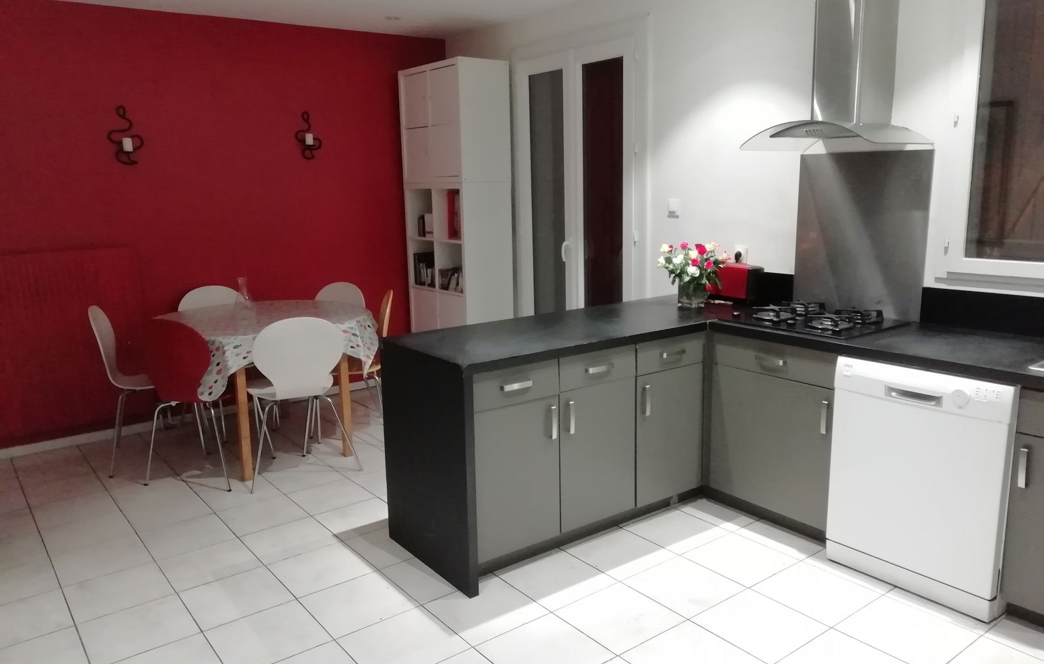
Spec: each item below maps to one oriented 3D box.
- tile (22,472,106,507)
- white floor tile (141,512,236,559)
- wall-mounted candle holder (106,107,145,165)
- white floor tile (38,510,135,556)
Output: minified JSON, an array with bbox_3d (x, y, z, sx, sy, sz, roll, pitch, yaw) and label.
[{"bbox_3d":[-2.359,0.811,4.040,0.331,0.010,0.331,-9,14,-36],"label":"tile"},{"bbox_3d":[-1.481,0.903,3.466,0.331,0.010,0.331,-9,14,-36],"label":"white floor tile"},{"bbox_3d":[-2.324,-1.153,4.602,0.195,0.345,0.090,-9,14,-36],"label":"wall-mounted candle holder"},{"bbox_3d":[-1.950,0.898,3.526,0.333,0.010,0.333,-9,14,-36],"label":"white floor tile"}]

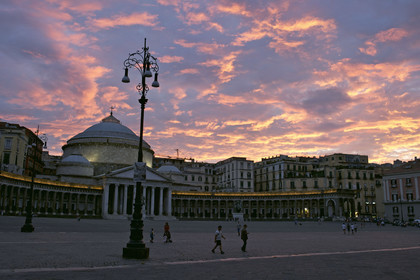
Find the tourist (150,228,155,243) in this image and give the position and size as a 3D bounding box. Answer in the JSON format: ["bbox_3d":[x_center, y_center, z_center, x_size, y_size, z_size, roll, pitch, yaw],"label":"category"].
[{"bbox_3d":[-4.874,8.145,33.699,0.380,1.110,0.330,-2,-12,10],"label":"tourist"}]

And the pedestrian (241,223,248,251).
[{"bbox_3d":[2.395,6.697,27.011,0.520,1.770,0.520,-1,-12,5],"label":"pedestrian"}]

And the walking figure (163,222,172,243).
[{"bbox_3d":[-3.588,8.015,34.272,0.680,1.650,0.520,-2,-12,10],"label":"walking figure"}]

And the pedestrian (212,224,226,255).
[{"bbox_3d":[0.582,6.345,25.235,0.840,1.690,0.550,-3,-12,15],"label":"pedestrian"}]

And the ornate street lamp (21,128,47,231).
[{"bbox_3d":[-21.198,4.497,47.747,2.200,12.800,2.200,0,-12,0],"label":"ornate street lamp"}]

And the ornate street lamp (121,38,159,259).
[{"bbox_3d":[-4.035,0.103,22.714,2.150,12.750,2.150,0,-12,0],"label":"ornate street lamp"}]

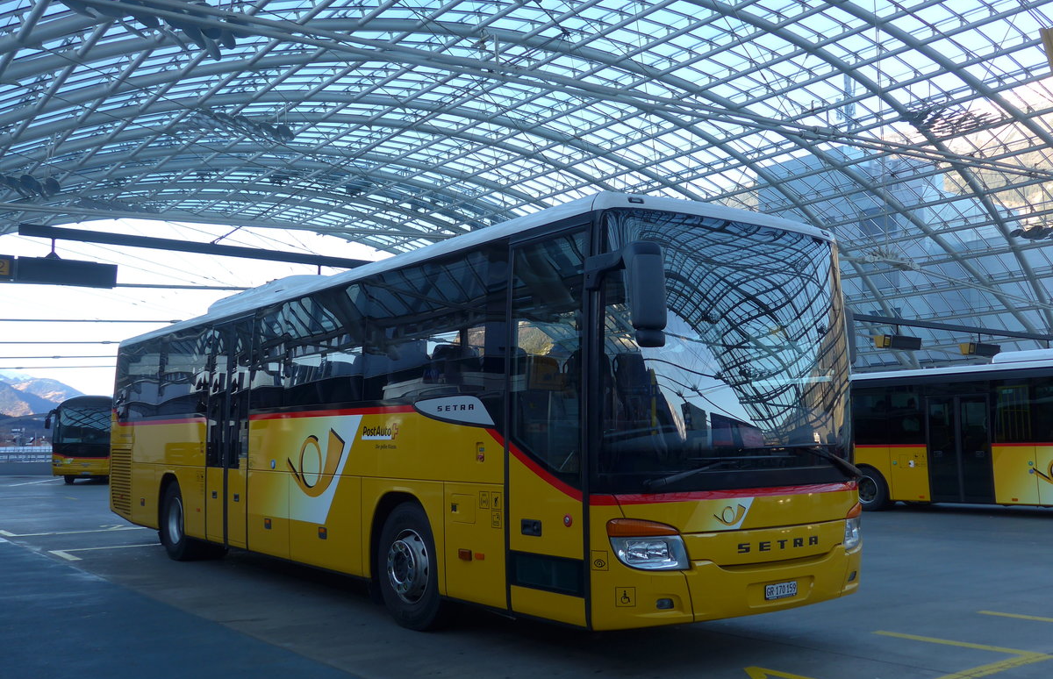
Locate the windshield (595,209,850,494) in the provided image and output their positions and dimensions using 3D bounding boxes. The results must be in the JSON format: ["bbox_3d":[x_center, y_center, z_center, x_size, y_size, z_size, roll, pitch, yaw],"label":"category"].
[{"bbox_3d":[1.526,0.119,7.096,2.420,1.780,0.400,3,-7,-36],"label":"windshield"}]

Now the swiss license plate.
[{"bbox_3d":[1.666,1.646,6.772,0.305,0.095,0.020,3,-7,-36],"label":"swiss license plate"}]

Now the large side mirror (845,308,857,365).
[{"bbox_3d":[2.490,-0.020,8.243,0.250,0.470,0.170,3,-7,-36],"label":"large side mirror"}]

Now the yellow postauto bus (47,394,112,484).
[{"bbox_3d":[-18.973,4.612,47.153,2.550,3.580,12.400,1,-6,-14],"label":"yellow postauto bus"}]

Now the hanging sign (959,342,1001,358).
[{"bbox_3d":[15.411,0.387,35.092,2.000,0.410,0.380,3,-7,-37],"label":"hanging sign"}]

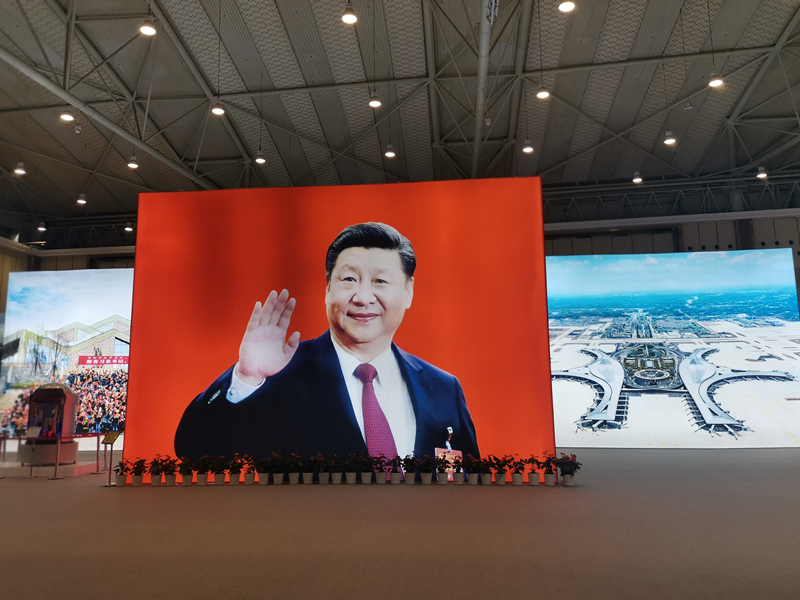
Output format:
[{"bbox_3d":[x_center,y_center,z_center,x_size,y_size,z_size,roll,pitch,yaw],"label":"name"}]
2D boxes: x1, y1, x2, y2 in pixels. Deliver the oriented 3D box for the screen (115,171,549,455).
[{"bbox_3d":[-1.309,0.601,12.263,8.457,5.990,0.450,-1,-9,5],"label":"screen"}]

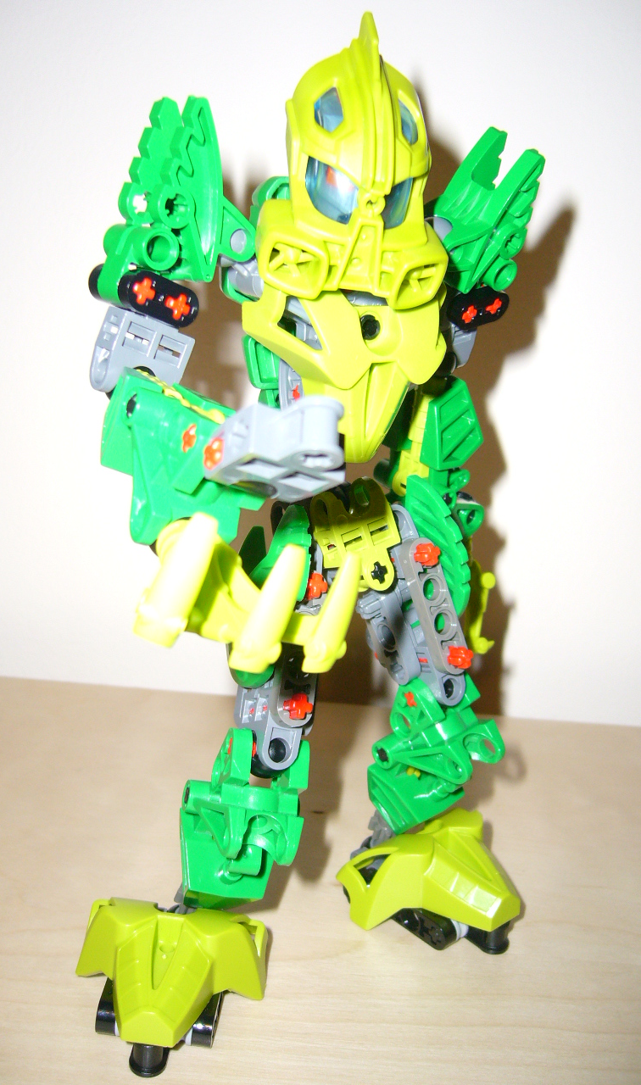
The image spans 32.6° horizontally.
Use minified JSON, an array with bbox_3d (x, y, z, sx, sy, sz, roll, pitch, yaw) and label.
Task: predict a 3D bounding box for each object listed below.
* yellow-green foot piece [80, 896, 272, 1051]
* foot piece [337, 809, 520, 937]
[{"bbox_3d":[-0.033,0.090,0.232,0.042,0.021,0.037,5,19,2],"label":"yellow-green foot piece"},{"bbox_3d":[0.031,0.081,0.268,0.042,0.021,0.037,-12,25,-39],"label":"foot piece"}]

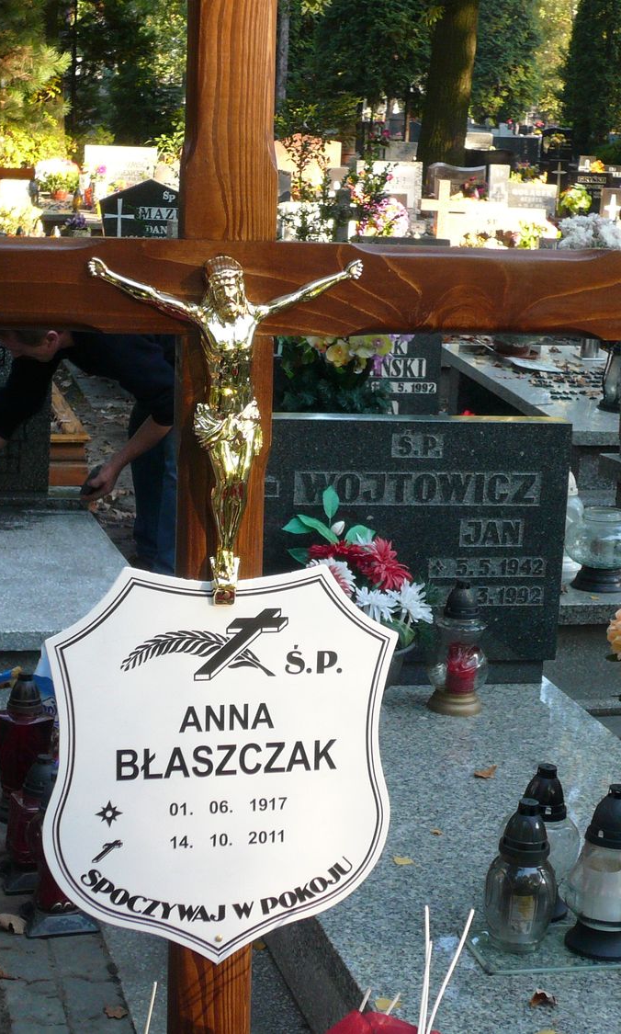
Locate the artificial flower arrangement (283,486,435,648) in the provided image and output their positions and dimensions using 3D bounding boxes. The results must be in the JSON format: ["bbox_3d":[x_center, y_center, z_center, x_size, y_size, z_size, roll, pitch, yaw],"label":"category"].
[{"bbox_3d":[0.096,0.098,3.800,0.301,0.317,0.250,0,11,-15],"label":"artificial flower arrangement"}]

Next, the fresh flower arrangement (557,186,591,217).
[{"bbox_3d":[2.839,-3.402,21.000,0.380,0.344,0.380,0,11,-15],"label":"fresh flower arrangement"}]

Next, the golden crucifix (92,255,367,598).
[{"bbox_3d":[-0.070,-0.071,1.640,0.234,0.293,0.055,0,11,-13],"label":"golden crucifix"}]

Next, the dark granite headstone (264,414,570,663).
[{"bbox_3d":[0.159,0.053,4.520,0.880,0.570,0.095,0,12,-15],"label":"dark granite headstone"}]

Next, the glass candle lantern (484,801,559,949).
[{"bbox_3d":[0.302,0.499,2.754,0.099,0.208,0.099,3,11,-1],"label":"glass candle lantern"}]

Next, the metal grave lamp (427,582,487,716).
[{"bbox_3d":[0.339,0.289,4.402,0.132,0.292,0.132,3,12,-1],"label":"metal grave lamp"}]

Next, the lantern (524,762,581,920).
[{"bbox_3d":[0.389,0.539,3.270,0.127,0.262,0.127,0,12,-15],"label":"lantern"}]

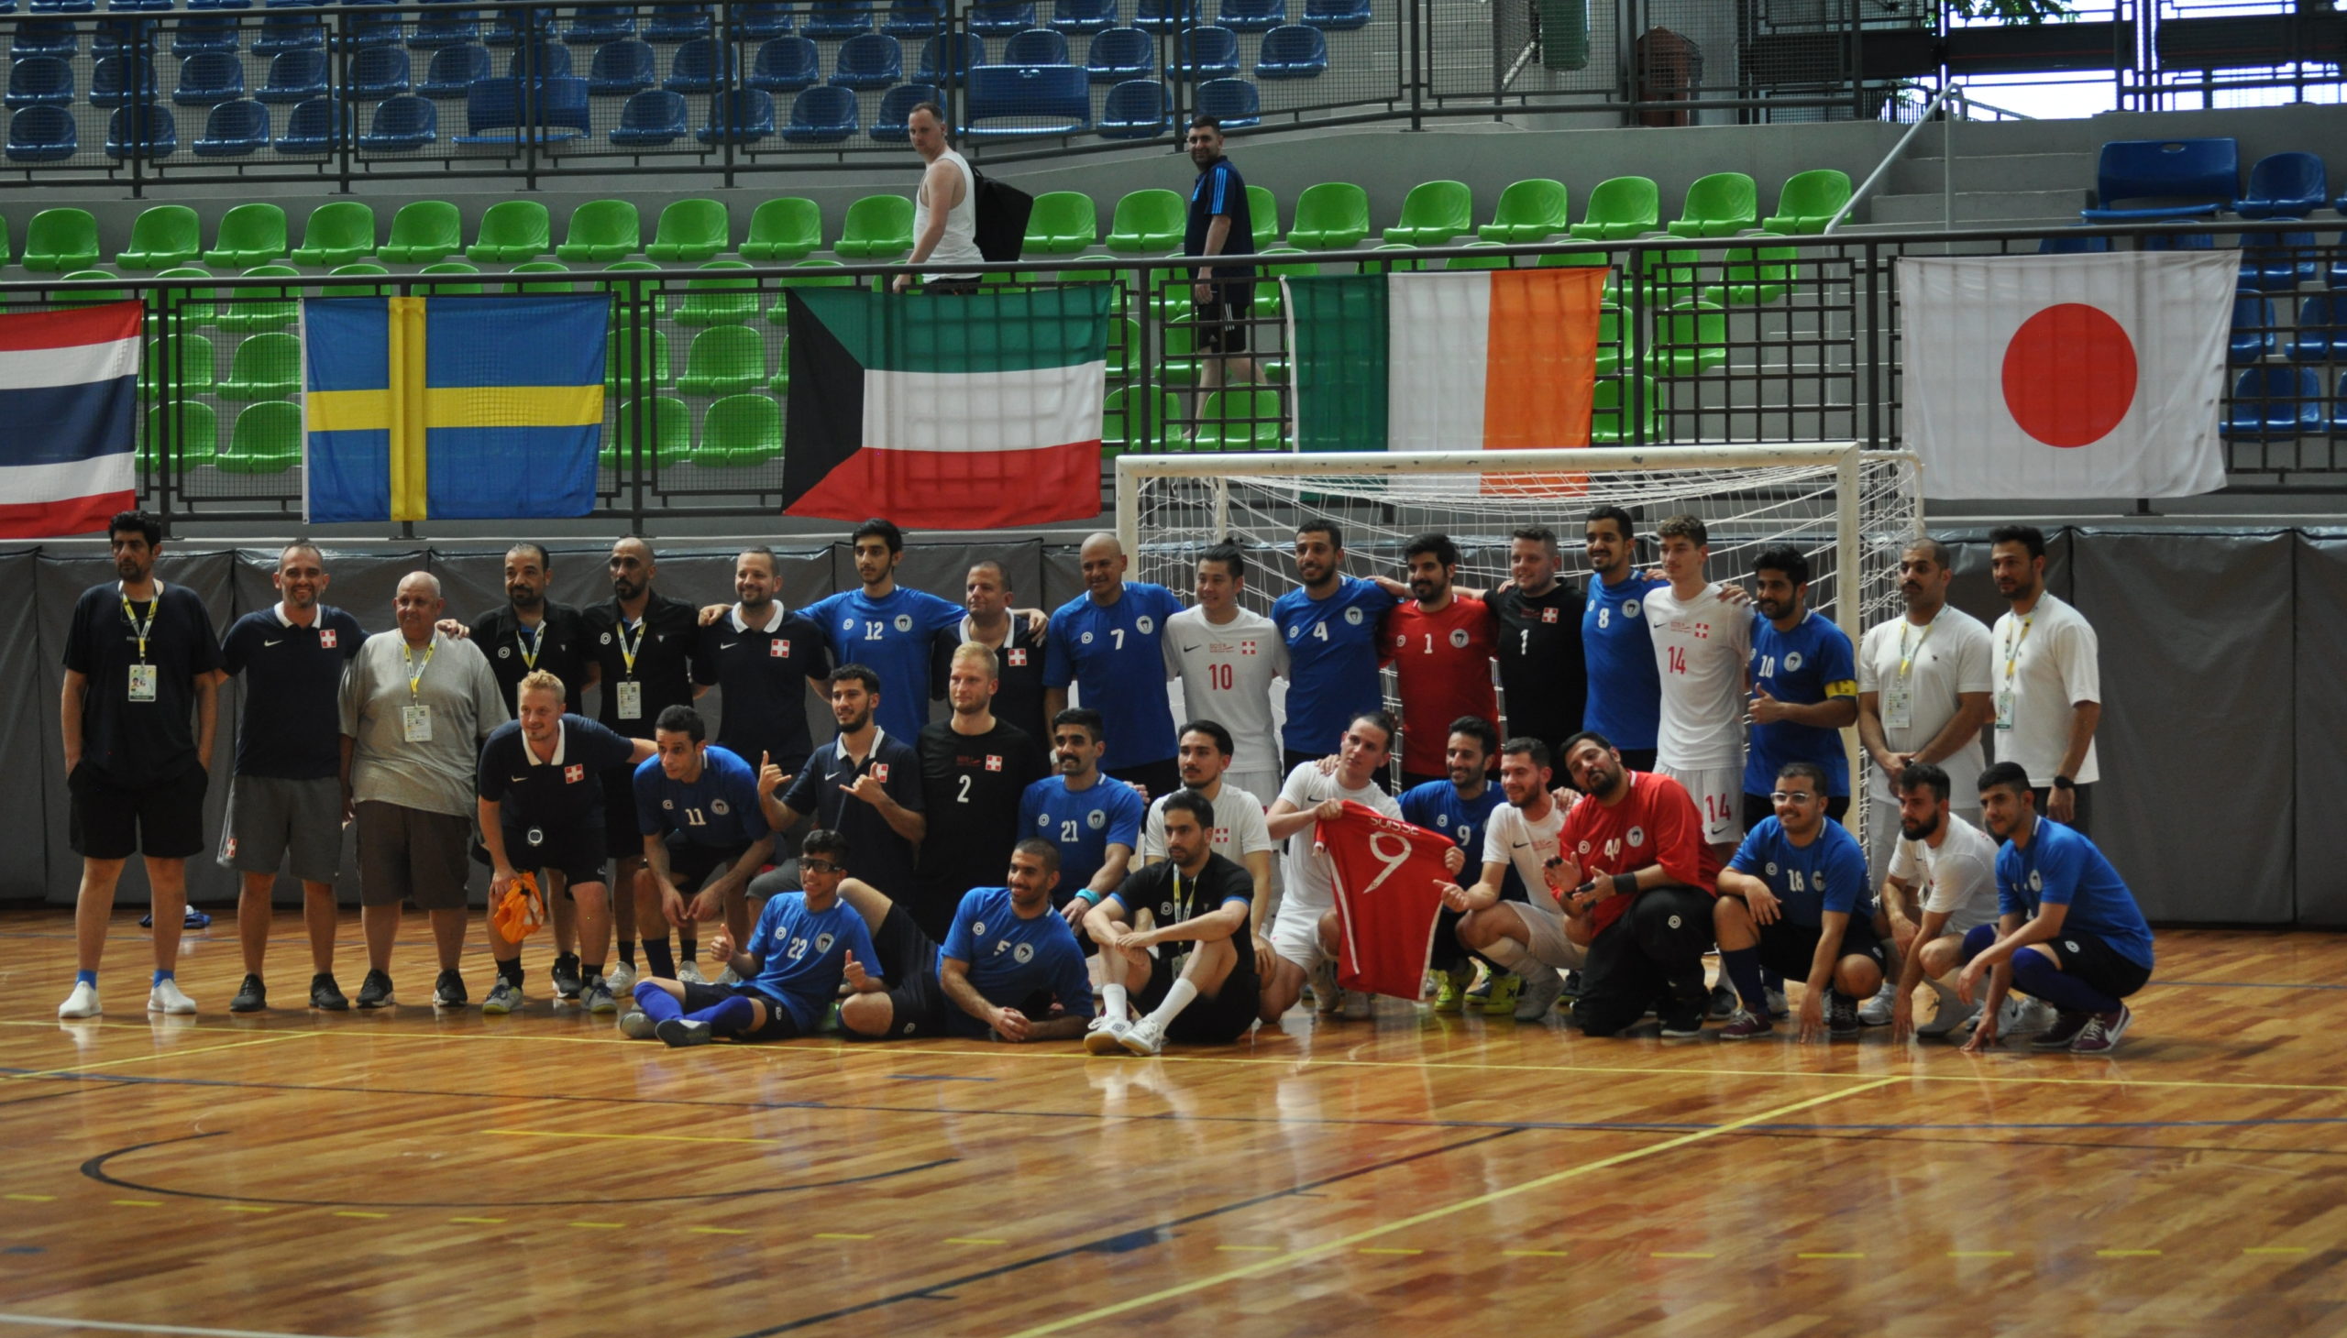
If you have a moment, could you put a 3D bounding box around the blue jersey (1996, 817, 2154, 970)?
[{"bbox_3d":[2.996,0.741,17.750,0.310,0.560,0.430,-45,24,-26],"label":"blue jersey"}]

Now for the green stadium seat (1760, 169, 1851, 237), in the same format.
[{"bbox_3d":[3.441,-2.535,29.000,0.430,0.350,0.400,0,1,20],"label":"green stadium seat"}]

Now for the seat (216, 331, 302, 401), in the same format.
[{"bbox_3d":[-4.962,-1.644,29.100,0.440,0.360,0.410,0,0,9],"label":"seat"}]

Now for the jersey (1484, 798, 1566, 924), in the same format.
[{"bbox_3d":[1.336,0.713,19.300,0.440,0.480,0.320,-2,12,27],"label":"jersey"}]

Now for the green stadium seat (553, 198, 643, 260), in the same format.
[{"bbox_3d":[-3.273,-2.508,30.500,0.430,0.395,0.410,0,0,11],"label":"green stadium seat"}]

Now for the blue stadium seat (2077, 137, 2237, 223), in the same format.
[{"bbox_3d":[5.242,-2.599,28.400,0.790,0.440,0.440,0,1,20],"label":"blue stadium seat"}]

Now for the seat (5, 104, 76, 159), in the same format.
[{"bbox_3d":[-7.158,-3.390,33.800,0.430,0.395,0.410,0,0,-6],"label":"seat"}]

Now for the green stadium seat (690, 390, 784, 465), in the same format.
[{"bbox_3d":[-2.362,-1.290,28.900,0.450,0.390,0.420,0,1,11],"label":"green stadium seat"}]

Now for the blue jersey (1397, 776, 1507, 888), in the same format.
[{"bbox_3d":[1.071,0.636,19.800,0.480,0.460,0.300,0,6,14],"label":"blue jersey"}]

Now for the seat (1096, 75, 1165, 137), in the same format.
[{"bbox_3d":[-0.226,-3.438,32.750,0.430,0.395,0.410,0,0,9],"label":"seat"}]

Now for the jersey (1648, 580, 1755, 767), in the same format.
[{"bbox_3d":[1.948,0.031,19.800,0.450,0.700,0.270,0,1,30],"label":"jersey"}]

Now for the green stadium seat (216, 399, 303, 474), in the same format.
[{"bbox_3d":[-4.813,-1.230,28.200,0.440,0.400,0.440,-1,1,4],"label":"green stadium seat"}]

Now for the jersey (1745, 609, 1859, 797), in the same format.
[{"bbox_3d":[2.236,0.120,18.950,0.430,0.660,0.280,0,1,43],"label":"jersey"}]

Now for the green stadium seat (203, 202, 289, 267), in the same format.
[{"bbox_3d":[-5.265,-2.456,30.300,0.440,0.400,0.440,-1,1,4],"label":"green stadium seat"}]

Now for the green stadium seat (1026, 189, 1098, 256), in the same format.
[{"bbox_3d":[-0.658,-2.518,30.150,0.420,0.365,0.400,0,1,9],"label":"green stadium seat"}]

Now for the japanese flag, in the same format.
[{"bbox_3d":[4.068,-1.335,24.300,1.580,1.130,0.080,0,1,24],"label":"japanese flag"}]

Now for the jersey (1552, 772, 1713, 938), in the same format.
[{"bbox_3d":[1.578,0.622,18.200,0.520,0.550,0.360,-8,6,21],"label":"jersey"}]

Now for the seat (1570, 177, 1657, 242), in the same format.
[{"bbox_3d":[2.412,-2.522,29.200,0.420,0.365,0.400,0,1,23],"label":"seat"}]

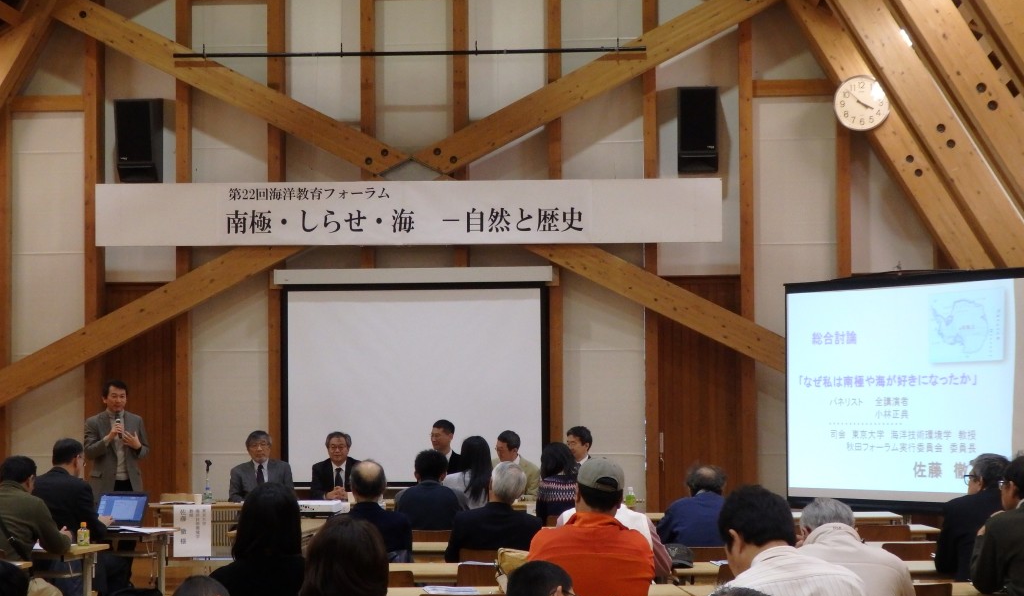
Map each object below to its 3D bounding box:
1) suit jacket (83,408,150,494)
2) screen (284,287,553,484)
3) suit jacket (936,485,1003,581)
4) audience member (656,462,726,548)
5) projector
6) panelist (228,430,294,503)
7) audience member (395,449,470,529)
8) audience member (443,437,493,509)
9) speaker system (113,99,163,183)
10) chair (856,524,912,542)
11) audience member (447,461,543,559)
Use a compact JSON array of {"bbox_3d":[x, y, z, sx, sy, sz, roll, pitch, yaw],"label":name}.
[{"bbox_3d":[-3.060,1.240,12.300,0.520,0.760,0.330,0,-3,-7],"label":"suit jacket"},{"bbox_3d":[-0.910,0.825,15.100,2.520,1.900,0.040,-1,-3,5],"label":"screen"},{"bbox_3d":[2.244,1.186,7.531,0.480,0.620,0.400,1,-4,-21],"label":"suit jacket"},{"bbox_3d":[1.040,1.480,8.620,0.520,1.180,0.750,0,-3,-2],"label":"audience member"},{"bbox_3d":[-1.280,1.430,10.750,0.310,0.075,0.250,0,-3,2],"label":"projector"},{"bbox_3d":[-1.941,1.663,12.311,0.520,1.280,0.720,0,-4,-3],"label":"panelist"},{"bbox_3d":[-0.464,1.470,9.200,0.470,1.220,0.700,0,-3,-3],"label":"audience member"},{"bbox_3d":[-0.250,1.532,10.461,0.440,1.260,0.740,0,-4,2],"label":"audience member"},{"bbox_3d":[-3.505,-1.479,14.976,0.360,0.790,0.400,0,-4,3],"label":"speaker system"},{"bbox_3d":[2.153,1.730,9.570,0.420,0.790,0.500,0,-3,0],"label":"chair"},{"bbox_3d":[-0.088,1.462,8.262,0.510,1.240,0.740,0,-4,2],"label":"audience member"}]

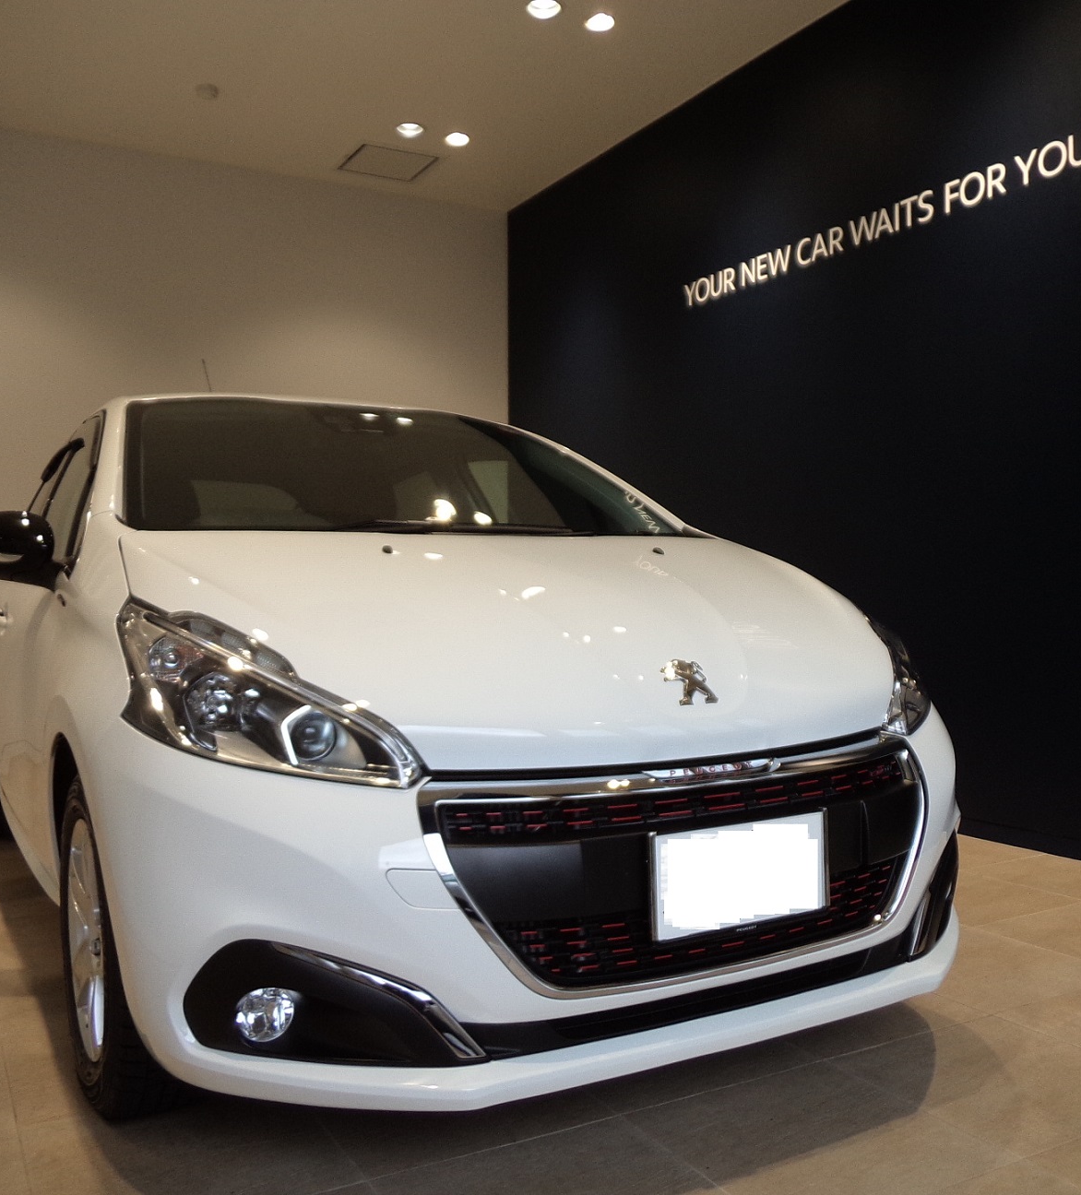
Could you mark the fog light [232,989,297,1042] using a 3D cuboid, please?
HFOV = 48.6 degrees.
[{"bbox_3d":[-0.388,0.586,1.691,0.084,0.078,0.055,-1,1,-29],"label":"fog light"}]

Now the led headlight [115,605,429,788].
[{"bbox_3d":[-0.436,0.140,1.869,0.345,0.270,0.520,-1,1,-29],"label":"led headlight"}]

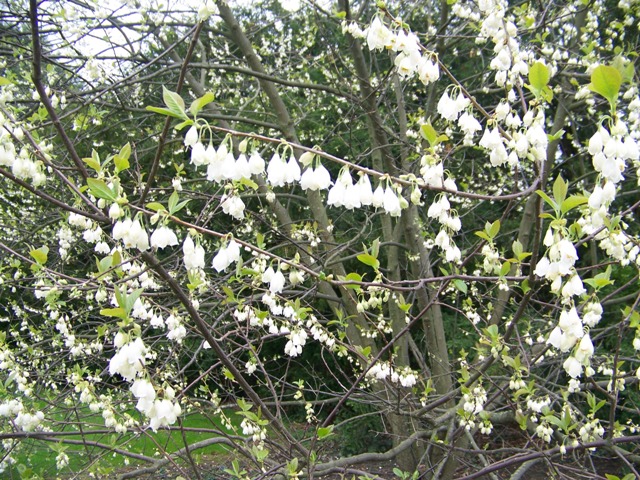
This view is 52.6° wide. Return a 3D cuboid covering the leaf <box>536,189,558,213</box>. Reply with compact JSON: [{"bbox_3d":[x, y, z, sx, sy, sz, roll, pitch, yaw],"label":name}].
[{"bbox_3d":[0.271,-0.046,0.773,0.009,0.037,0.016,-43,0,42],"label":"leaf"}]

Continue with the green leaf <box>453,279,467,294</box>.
[{"bbox_3d":[0.226,0.076,1.053,0.016,0.029,0.009,-37,0,1],"label":"green leaf"}]

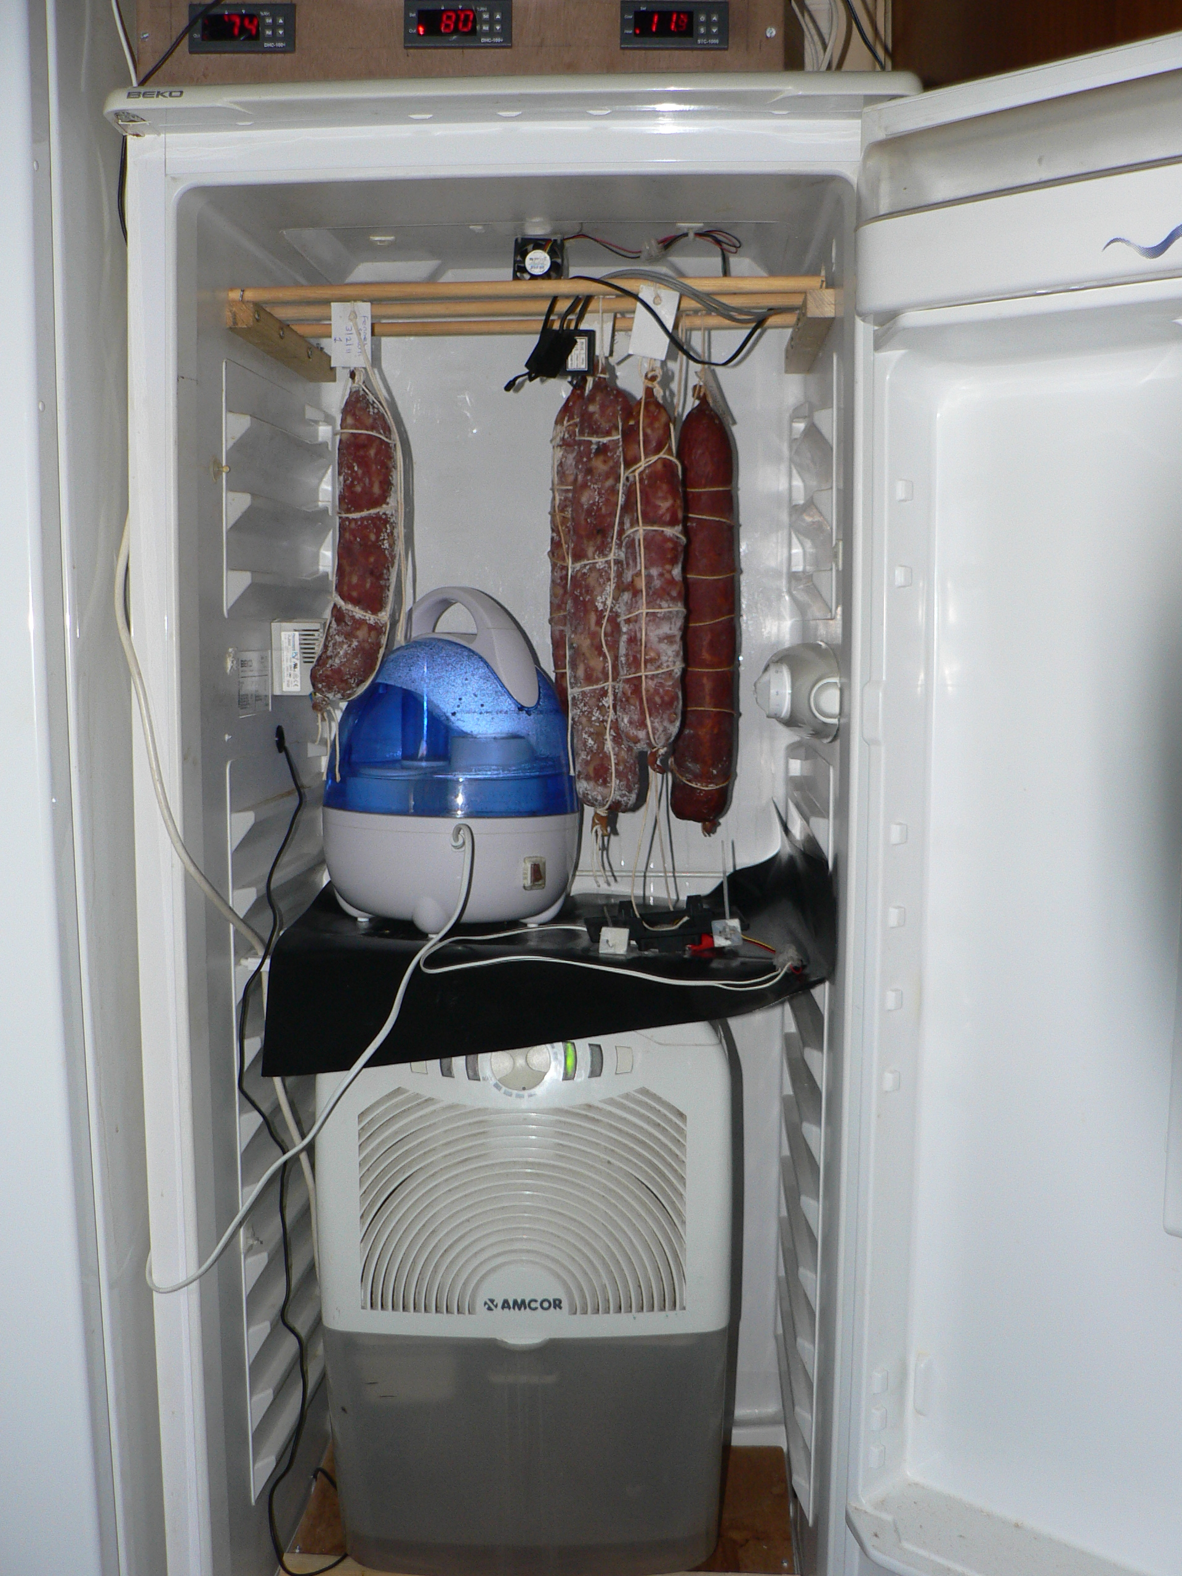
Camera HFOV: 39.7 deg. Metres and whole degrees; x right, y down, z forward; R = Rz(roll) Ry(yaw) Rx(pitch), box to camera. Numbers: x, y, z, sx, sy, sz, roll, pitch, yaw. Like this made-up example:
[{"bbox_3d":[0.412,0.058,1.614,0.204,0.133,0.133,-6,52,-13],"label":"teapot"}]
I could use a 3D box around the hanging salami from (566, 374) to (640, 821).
[{"bbox_3d":[0.011,-0.155,1.346,0.061,0.365,0.058,0,6,4],"label":"hanging salami"}]

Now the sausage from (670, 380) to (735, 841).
[{"bbox_3d":[0.099,-0.153,1.440,0.057,0.389,0.054,0,6,4],"label":"sausage"}]

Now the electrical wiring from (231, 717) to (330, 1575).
[{"bbox_3d":[-0.260,0.328,1.416,0.047,0.755,0.170,0,6,4],"label":"electrical wiring"}]

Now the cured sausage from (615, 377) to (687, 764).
[{"bbox_3d":[0.046,-0.169,1.274,0.053,0.298,0.050,0,6,4],"label":"cured sausage"}]

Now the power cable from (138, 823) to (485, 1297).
[{"bbox_3d":[-0.217,0.204,1.290,0.221,0.337,0.200,0,6,4],"label":"power cable"}]

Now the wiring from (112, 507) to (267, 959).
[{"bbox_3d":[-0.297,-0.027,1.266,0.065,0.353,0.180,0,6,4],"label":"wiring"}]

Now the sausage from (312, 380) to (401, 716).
[{"bbox_3d":[-0.184,-0.185,1.269,0.072,0.265,0.052,0,6,4],"label":"sausage"}]

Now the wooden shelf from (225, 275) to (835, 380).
[{"bbox_3d":[-0.038,-0.382,1.377,0.459,0.031,0.298,0,6,4],"label":"wooden shelf"}]

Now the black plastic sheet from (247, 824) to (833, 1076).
[{"bbox_3d":[-0.032,0.127,1.444,0.459,0.177,0.365,0,6,4],"label":"black plastic sheet"}]

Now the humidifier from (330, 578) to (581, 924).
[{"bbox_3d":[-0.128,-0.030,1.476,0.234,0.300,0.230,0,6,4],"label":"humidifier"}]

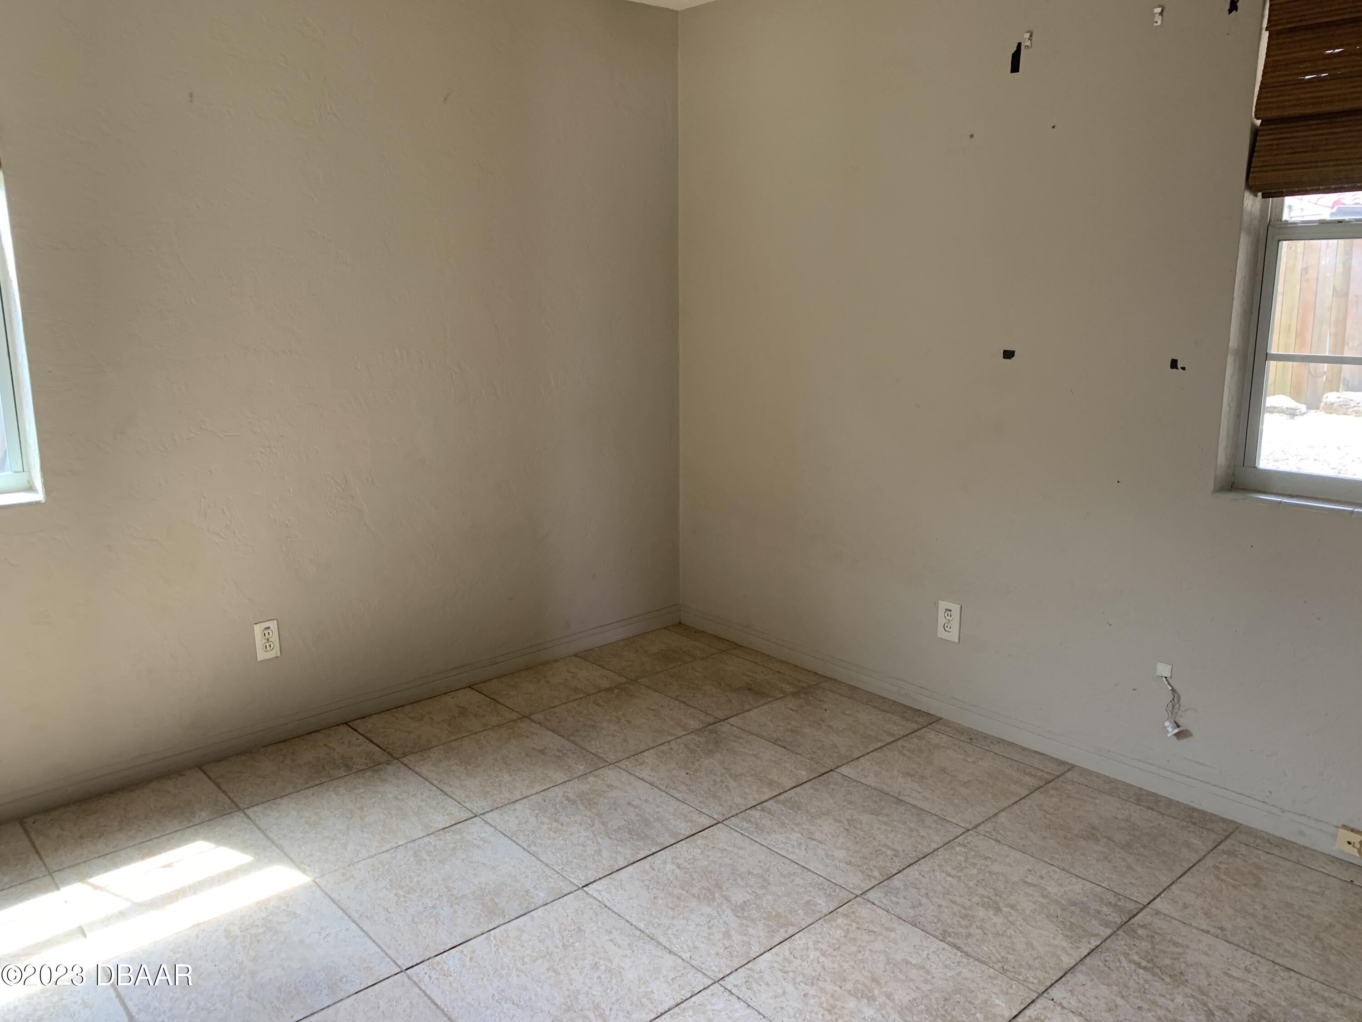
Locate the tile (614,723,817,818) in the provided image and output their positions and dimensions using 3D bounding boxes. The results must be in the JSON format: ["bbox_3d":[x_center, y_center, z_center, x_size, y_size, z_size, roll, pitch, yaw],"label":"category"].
[{"bbox_3d":[0.123,0.756,3.008,0.455,0.010,0.460,-11,16,-41],"label":"tile"}]

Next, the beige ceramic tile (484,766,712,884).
[{"bbox_3d":[-0.215,0.818,2.701,0.451,0.010,0.451,-10,16,-41],"label":"beige ceramic tile"}]

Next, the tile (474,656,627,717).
[{"bbox_3d":[-0.451,0.620,3.639,0.451,0.010,0.357,-10,16,-41],"label":"tile"}]

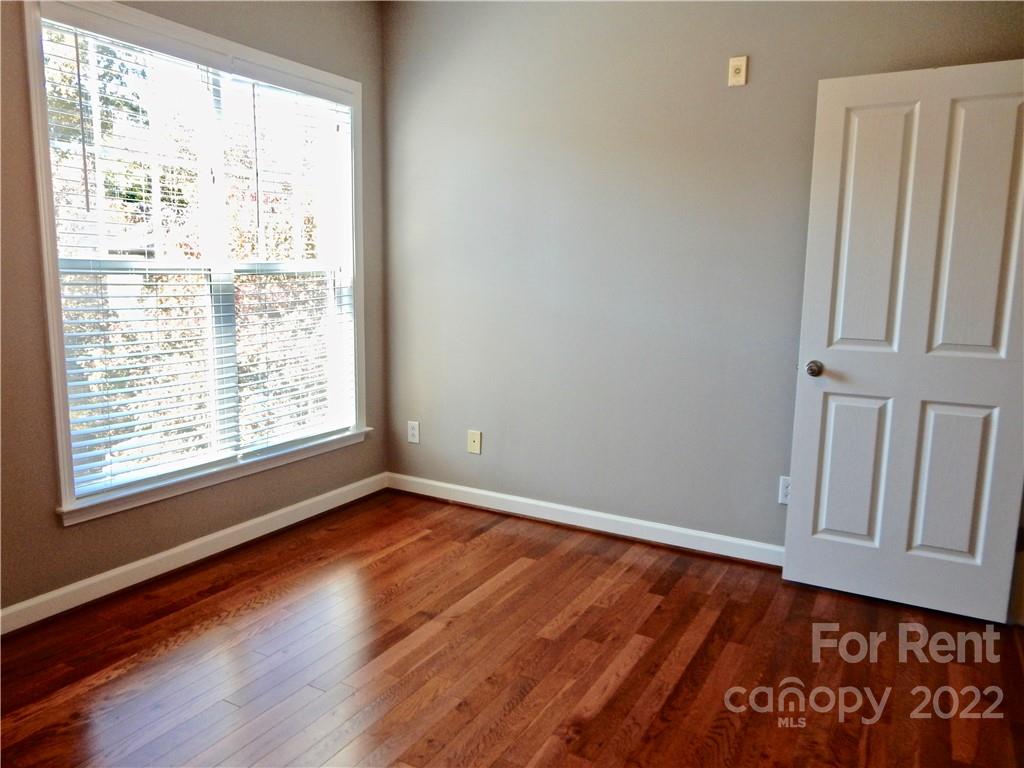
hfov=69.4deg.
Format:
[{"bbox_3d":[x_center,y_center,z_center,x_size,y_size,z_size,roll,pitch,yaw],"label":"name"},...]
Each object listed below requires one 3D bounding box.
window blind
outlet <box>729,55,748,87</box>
[{"bbox_3d":[-1.256,-0.509,3.333,0.055,1.706,1.553,6,10,29],"label":"window blind"},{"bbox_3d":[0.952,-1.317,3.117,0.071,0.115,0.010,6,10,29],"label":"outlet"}]

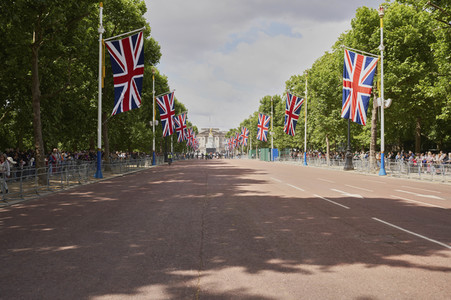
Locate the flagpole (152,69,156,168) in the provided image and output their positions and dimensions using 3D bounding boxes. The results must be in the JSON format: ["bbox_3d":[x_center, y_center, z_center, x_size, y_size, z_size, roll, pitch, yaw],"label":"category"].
[{"bbox_3d":[-9.637,-4.480,59.300,0.570,13.000,0.570,0,0,-2],"label":"flagpole"}]

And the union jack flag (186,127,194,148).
[{"bbox_3d":[-11.555,-4.080,143.000,2.500,5.900,0.600,0,0,-2],"label":"union jack flag"}]

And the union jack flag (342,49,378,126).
[{"bbox_3d":[10.369,-4.763,33.600,2.800,5.750,0.600,0,0,-2],"label":"union jack flag"}]

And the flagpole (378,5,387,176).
[{"bbox_3d":[12.049,-4.556,33.600,0.570,13.000,0.570,0,0,-2],"label":"flagpole"}]

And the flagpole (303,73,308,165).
[{"bbox_3d":[11.034,-4.362,59.900,0.570,13.000,0.570,0,0,-2],"label":"flagpole"}]

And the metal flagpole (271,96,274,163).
[{"bbox_3d":[9.438,-4.259,87.600,0.570,13.000,0.570,0,0,-2],"label":"metal flagpole"}]

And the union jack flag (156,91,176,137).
[{"bbox_3d":[-8.054,-4.756,59.200,2.600,5.950,0.600,0,0,-2],"label":"union jack flag"}]

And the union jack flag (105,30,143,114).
[{"bbox_3d":[-6.699,-5.059,29.200,2.650,5.700,0.600,0,0,-2],"label":"union jack flag"}]

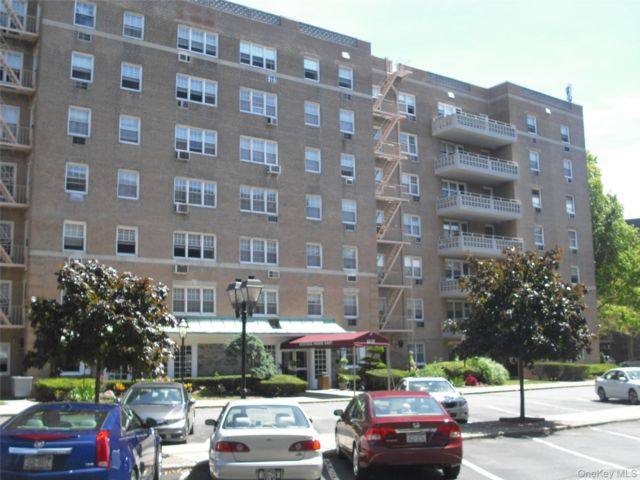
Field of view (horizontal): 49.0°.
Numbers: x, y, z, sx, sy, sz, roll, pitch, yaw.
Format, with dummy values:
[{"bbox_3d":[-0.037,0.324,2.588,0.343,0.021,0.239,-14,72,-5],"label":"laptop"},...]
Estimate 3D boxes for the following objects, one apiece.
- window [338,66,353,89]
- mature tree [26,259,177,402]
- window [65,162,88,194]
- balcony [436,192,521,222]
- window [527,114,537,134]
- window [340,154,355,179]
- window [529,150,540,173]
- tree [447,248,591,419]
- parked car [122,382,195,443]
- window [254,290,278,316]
[{"bbox_3d":[1.640,-9.970,43.312,1.032,1.418,0.150,5,-11,-33],"label":"window"},{"bbox_3d":[-5.130,2.681,16.500,3.500,4.400,3.500,-1,-10,0],"label":"mature tree"},{"bbox_3d":[-11.565,-2.915,33.522,1.038,1.418,0.150,5,-11,-33],"label":"window"},{"bbox_3d":[11.130,-2.176,48.900,5.975,1.086,2.169,5,-11,-33],"label":"balcony"},{"bbox_3d":[16.071,-8.628,53.264,1.025,1.397,0.150,5,-11,-33],"label":"window"},{"bbox_3d":[1.693,-4.355,41.644,1.058,1.388,0.150,5,-11,-33],"label":"window"},{"bbox_3d":[16.032,-5.833,52.479,0.976,1.384,0.150,5,-11,-33],"label":"window"},{"bbox_3d":[6.202,2.892,21.842,4.462,5.159,4.462,-1,-9,0],"label":"tree"},{"bbox_3d":[-4.300,4.486,18.600,1.780,1.440,4.500,0,-10,-8],"label":"parked car"},{"bbox_3d":[-3.241,3.364,37.735,2.352,1.418,0.150,5,-11,-33],"label":"window"}]

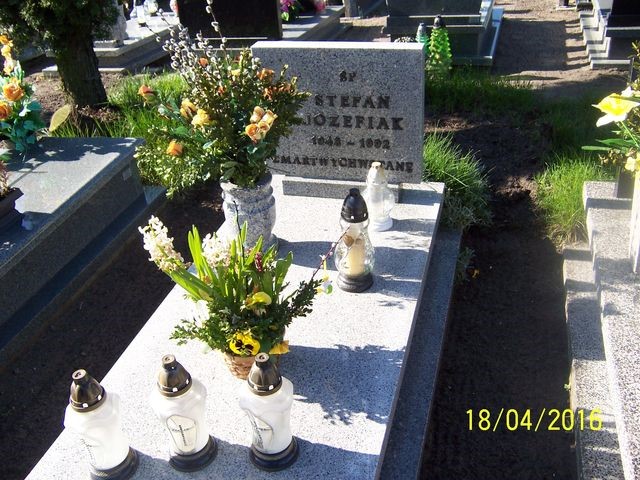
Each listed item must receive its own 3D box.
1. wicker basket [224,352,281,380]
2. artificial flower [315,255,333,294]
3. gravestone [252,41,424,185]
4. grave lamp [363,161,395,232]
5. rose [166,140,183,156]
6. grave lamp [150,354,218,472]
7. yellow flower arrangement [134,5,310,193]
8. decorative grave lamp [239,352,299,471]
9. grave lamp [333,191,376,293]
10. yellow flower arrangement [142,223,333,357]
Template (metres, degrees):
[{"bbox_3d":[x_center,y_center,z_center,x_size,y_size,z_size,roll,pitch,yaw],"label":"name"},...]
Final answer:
[{"bbox_3d":[-0.172,0.290,1.607,0.158,0.124,0.158,5,33,15],"label":"wicker basket"},{"bbox_3d":[0.008,0.081,1.437,0.045,0.095,0.040,5,33,15],"label":"artificial flower"},{"bbox_3d":[0.084,-0.475,2.297,0.615,0.512,0.083,5,33,15],"label":"gravestone"},{"bbox_3d":[0.210,-0.158,2.154,0.108,0.245,0.108,-1,32,6],"label":"grave lamp"},{"bbox_3d":[-0.459,-0.288,1.923,0.052,0.052,0.052,-4,32,1],"label":"rose"},{"bbox_3d":[-0.305,0.369,1.342,0.117,0.292,0.117,-8,32,-5],"label":"grave lamp"},{"bbox_3d":[-0.297,-0.414,1.860,0.530,0.550,0.410,5,33,15],"label":"yellow flower arrangement"},{"bbox_3d":[-0.114,0.363,1.327,0.116,0.291,0.116,-3,32,2],"label":"decorative grave lamp"},{"bbox_3d":[0.102,-0.006,1.851,0.121,0.327,0.121,-3,32,3],"label":"grave lamp"},{"bbox_3d":[-0.211,0.121,1.508,0.430,0.330,0.310,5,33,15],"label":"yellow flower arrangement"}]

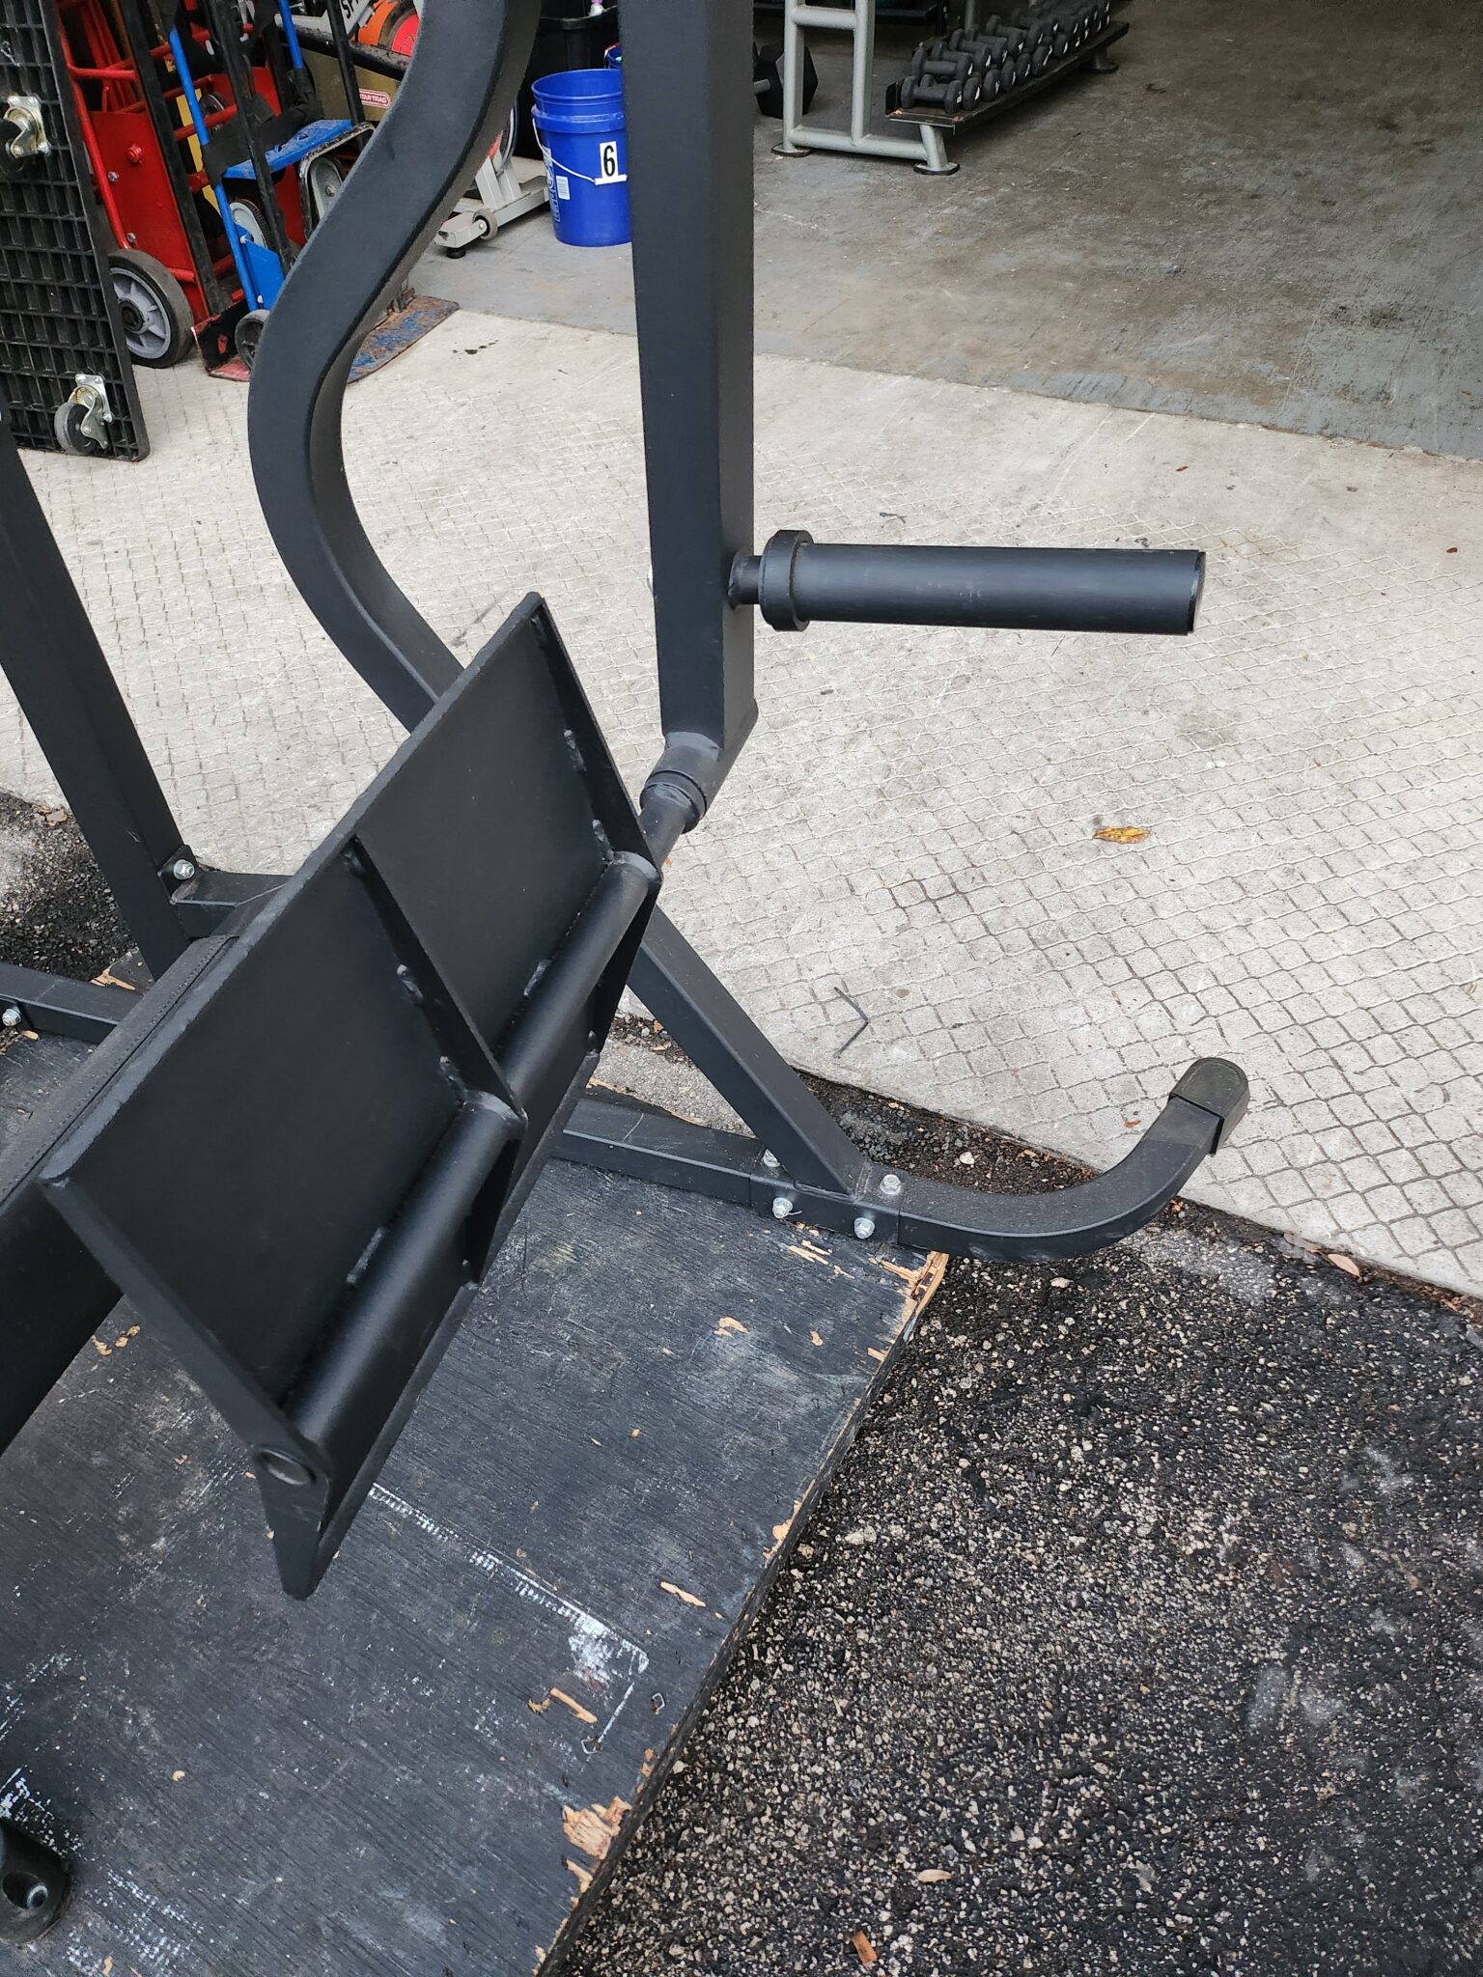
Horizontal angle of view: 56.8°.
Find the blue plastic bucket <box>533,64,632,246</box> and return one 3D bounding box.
[{"bbox_3d":[-0.409,-2.319,3.840,0.308,0.370,0.308,-2,45,0],"label":"blue plastic bucket"}]

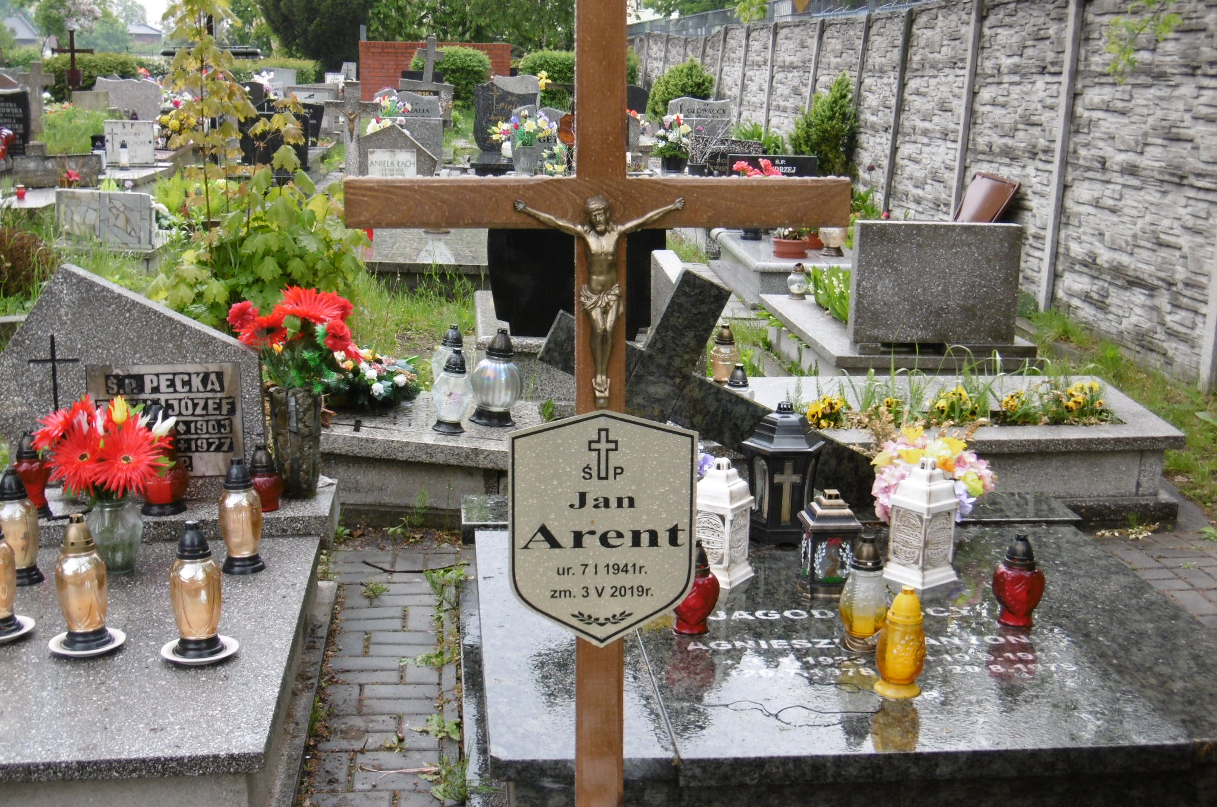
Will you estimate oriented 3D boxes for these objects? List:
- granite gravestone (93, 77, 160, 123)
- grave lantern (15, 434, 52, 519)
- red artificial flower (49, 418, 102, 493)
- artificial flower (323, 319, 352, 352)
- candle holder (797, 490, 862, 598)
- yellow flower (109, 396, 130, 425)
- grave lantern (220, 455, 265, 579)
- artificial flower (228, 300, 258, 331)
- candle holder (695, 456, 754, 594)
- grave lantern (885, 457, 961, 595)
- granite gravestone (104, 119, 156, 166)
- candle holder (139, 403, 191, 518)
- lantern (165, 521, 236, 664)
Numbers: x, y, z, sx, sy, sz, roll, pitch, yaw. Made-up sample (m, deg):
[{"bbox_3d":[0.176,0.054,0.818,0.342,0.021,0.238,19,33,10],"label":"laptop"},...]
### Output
[{"bbox_3d":[-5.495,-3.420,20.566,0.761,0.620,0.100,-1,12,-5],"label":"granite gravestone"},{"bbox_3d":[-1.700,0.208,5.297,0.113,0.246,0.102,-8,12,-17],"label":"grave lantern"},{"bbox_3d":[-1.292,0.130,4.400,0.167,0.176,0.078,-1,11,-6],"label":"red artificial flower"},{"bbox_3d":[-0.796,-0.198,5.270,0.084,0.097,0.080,-2,12,-10],"label":"artificial flower"},{"bbox_3d":[0.619,0.376,5.018,0.153,0.271,0.153,-1,12,-8],"label":"candle holder"},{"bbox_3d":[-1.346,0.020,4.932,0.058,0.082,0.052,-3,12,-15],"label":"yellow flower"},{"bbox_3d":[-0.921,0.277,4.497,0.112,0.284,0.112,1,11,0],"label":"grave lantern"},{"bbox_3d":[-1.015,-0.244,4.978,0.084,0.084,0.078,2,11,6],"label":"artificial flower"},{"bbox_3d":[0.311,0.324,5.063,0.155,0.350,0.155,7,13,30],"label":"candle holder"},{"bbox_3d":[0.786,0.285,4.467,0.132,0.313,0.132,-9,15,-41],"label":"grave lantern"},{"bbox_3d":[-4.615,-2.519,17.319,0.470,0.404,0.120,0,11,-5],"label":"granite gravestone"},{"bbox_3d":[-1.279,0.153,5.116,0.139,0.316,0.139,-2,12,-5],"label":"candle holder"},{"bbox_3d":[-0.948,0.424,4.110,0.163,0.317,0.163,-2,12,-5],"label":"lantern"}]

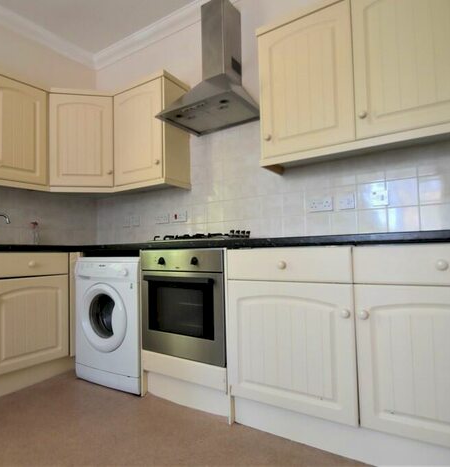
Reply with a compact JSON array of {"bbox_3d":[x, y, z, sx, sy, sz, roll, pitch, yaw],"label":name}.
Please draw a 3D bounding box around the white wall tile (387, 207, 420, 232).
[{"bbox_3d":[0.999,-0.074,1.626,0.151,0.151,0.010,-3,-4,29],"label":"white wall tile"}]

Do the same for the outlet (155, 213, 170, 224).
[{"bbox_3d":[-0.532,-0.122,2.478,0.148,0.086,0.012,-3,-5,31],"label":"outlet"}]

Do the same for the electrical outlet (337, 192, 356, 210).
[{"bbox_3d":[0.739,-0.195,1.767,0.088,0.088,0.012,-3,-4,29],"label":"electrical outlet"}]

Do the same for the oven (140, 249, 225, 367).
[{"bbox_3d":[-0.124,0.407,1.872,0.588,0.598,0.570,-3,-4,29],"label":"oven"}]

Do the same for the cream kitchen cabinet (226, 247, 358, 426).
[{"bbox_3d":[0.410,0.439,1.525,0.592,0.740,0.580,-3,-5,31],"label":"cream kitchen cabinet"}]

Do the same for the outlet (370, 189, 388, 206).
[{"bbox_3d":[0.862,-0.199,1.631,0.088,0.088,0.012,-3,-5,31],"label":"outlet"}]

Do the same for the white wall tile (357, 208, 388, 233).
[{"bbox_3d":[0.865,-0.067,1.701,0.151,0.151,0.010,-3,-4,29],"label":"white wall tile"}]

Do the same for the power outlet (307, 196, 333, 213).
[{"bbox_3d":[0.590,-0.177,1.800,0.146,0.087,0.012,-3,-5,31],"label":"power outlet"}]

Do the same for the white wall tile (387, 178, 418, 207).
[{"bbox_3d":[0.958,-0.217,1.572,0.153,0.153,0.010,-3,-5,31],"label":"white wall tile"}]

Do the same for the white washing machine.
[{"bbox_3d":[-0.630,0.576,2.122,0.595,0.832,0.560,-3,-5,28],"label":"white washing machine"}]

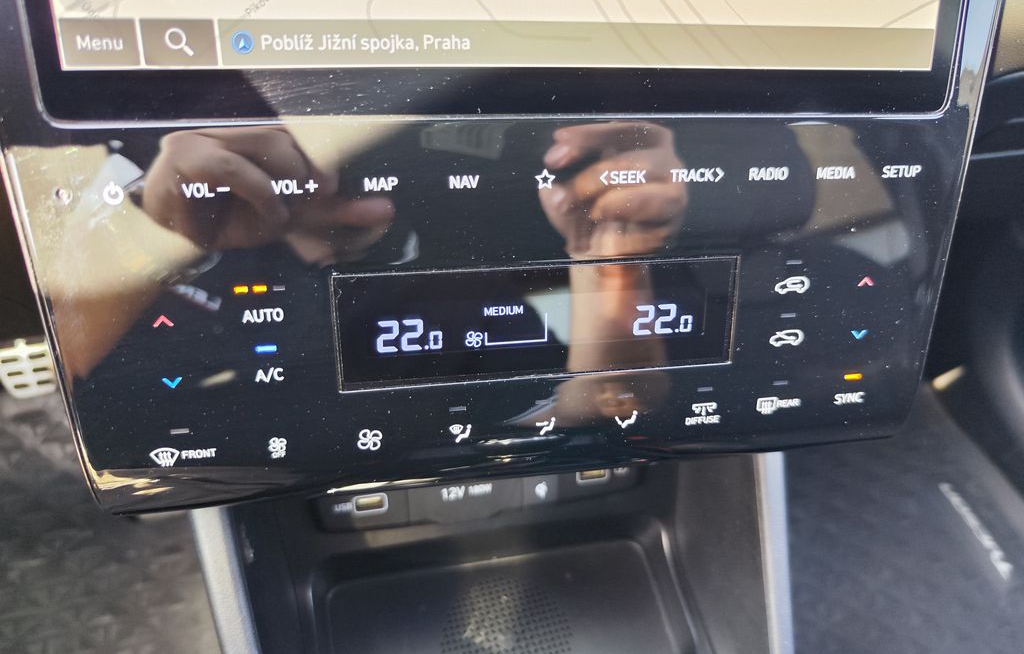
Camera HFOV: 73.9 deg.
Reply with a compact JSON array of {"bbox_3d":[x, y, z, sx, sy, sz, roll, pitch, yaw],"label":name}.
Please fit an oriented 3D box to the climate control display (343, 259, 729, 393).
[{"bbox_3d":[0.010,-0.002,0.211,0.124,0.035,0.010,-4,16,-9],"label":"climate control display"}]

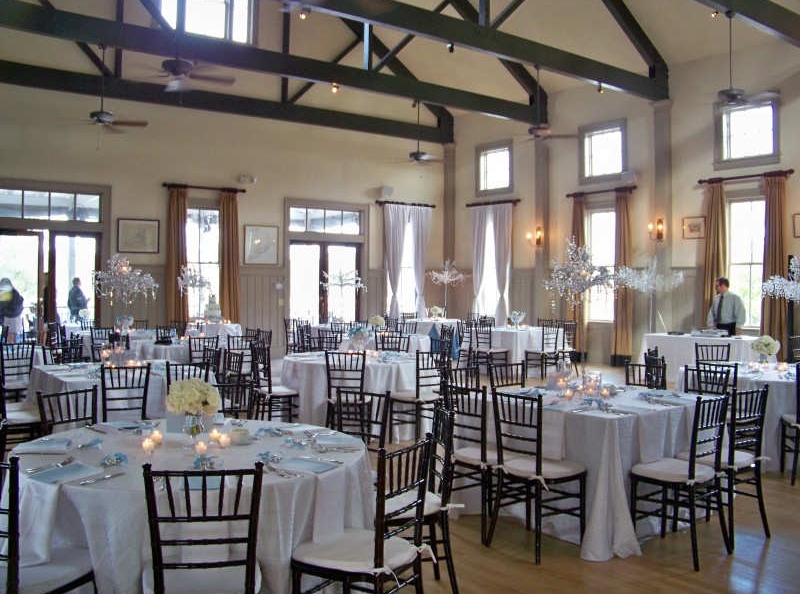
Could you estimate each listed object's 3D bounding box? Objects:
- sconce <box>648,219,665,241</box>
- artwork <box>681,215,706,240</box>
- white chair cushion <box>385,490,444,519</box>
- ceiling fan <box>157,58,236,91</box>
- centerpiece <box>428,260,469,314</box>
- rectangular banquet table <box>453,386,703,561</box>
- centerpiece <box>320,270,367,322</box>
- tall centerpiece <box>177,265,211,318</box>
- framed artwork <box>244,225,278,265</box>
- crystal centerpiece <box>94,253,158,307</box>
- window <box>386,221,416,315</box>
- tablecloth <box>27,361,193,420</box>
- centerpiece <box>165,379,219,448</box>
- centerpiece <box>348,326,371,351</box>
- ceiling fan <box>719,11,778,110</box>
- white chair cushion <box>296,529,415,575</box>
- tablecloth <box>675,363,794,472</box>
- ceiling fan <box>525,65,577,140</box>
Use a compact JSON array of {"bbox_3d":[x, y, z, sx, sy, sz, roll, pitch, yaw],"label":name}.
[{"bbox_3d":[4.519,-1.174,13.463,0.200,0.390,0.250,0,1,-38],"label":"sconce"},{"bbox_3d":[5.002,-1.178,12.985,0.030,0.379,0.419,-1,1,-38],"label":"artwork"},{"bbox_3d":[-0.015,0.991,3.636,0.389,0.051,0.389,0,1,-9],"label":"white chair cushion"},{"bbox_3d":[-2.323,-2.360,7.908,1.313,0.283,1.313,-1,1,-38],"label":"ceiling fan"},{"bbox_3d":[1.075,-0.211,16.900,0.950,1.250,0.950,0,1,0],"label":"centerpiece"},{"bbox_3d":[1.284,1.068,5.192,1.340,0.770,1.340,0,1,-38],"label":"rectangular banquet table"},{"bbox_3d":[-0.989,0.016,13.231,0.788,1.030,0.788,0,1,0],"label":"centerpiece"},{"bbox_3d":[-2.776,0.074,10.302,0.444,0.990,0.444,-1,1,-38],"label":"tall centerpiece"},{"bbox_3d":[-2.702,-1.010,14.900,0.750,0.760,0.040,-1,1,-40],"label":"framed artwork"},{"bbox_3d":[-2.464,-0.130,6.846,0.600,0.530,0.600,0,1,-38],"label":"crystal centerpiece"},{"bbox_3d":[0.064,-0.623,16.692,0.869,2.121,0.121,-1,1,-38],"label":"window"},{"bbox_3d":[-2.463,1.033,6.841,1.340,0.770,1.340,0,1,-38],"label":"tablecloth"},{"bbox_3d":[-0.942,0.532,3.480,0.245,0.310,0.245,-1,1,-40],"label":"centerpiece"},{"bbox_3d":[-0.409,0.455,7.800,0.235,0.285,0.235,0,1,0],"label":"centerpiece"},{"bbox_3d":[3.965,-2.867,9.150,1.300,1.130,1.300,-1,1,-40],"label":"ceiling fan"},{"bbox_3d":[-0.183,0.991,3.004,0.400,0.055,0.385,1,1,36],"label":"white chair cushion"},{"bbox_3d":[3.131,1.016,6.585,1.434,0.768,1.434,-1,1,-38],"label":"tablecloth"},{"bbox_3d":[2.014,-2.831,11.130,1.300,1.120,1.300,-1,1,-40],"label":"ceiling fan"}]

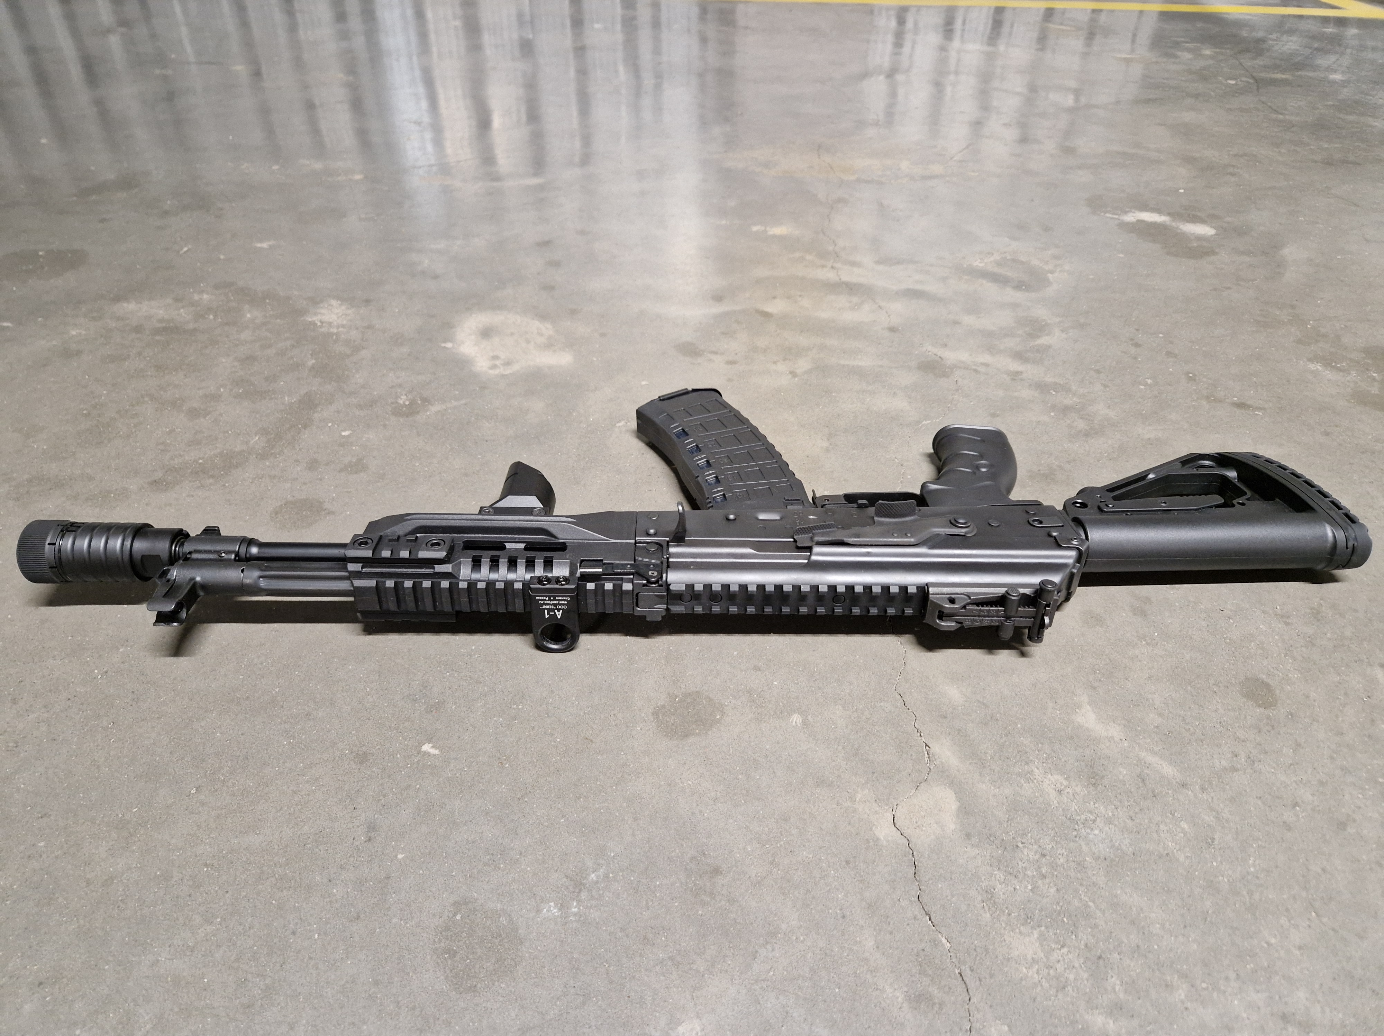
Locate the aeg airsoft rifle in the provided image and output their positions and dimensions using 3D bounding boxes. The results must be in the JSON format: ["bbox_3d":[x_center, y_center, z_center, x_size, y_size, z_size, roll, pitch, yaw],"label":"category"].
[{"bbox_3d":[0.022,-0.013,0.601,0.808,0.075,0.258,1,35,-2],"label":"aeg airsoft rifle"}]

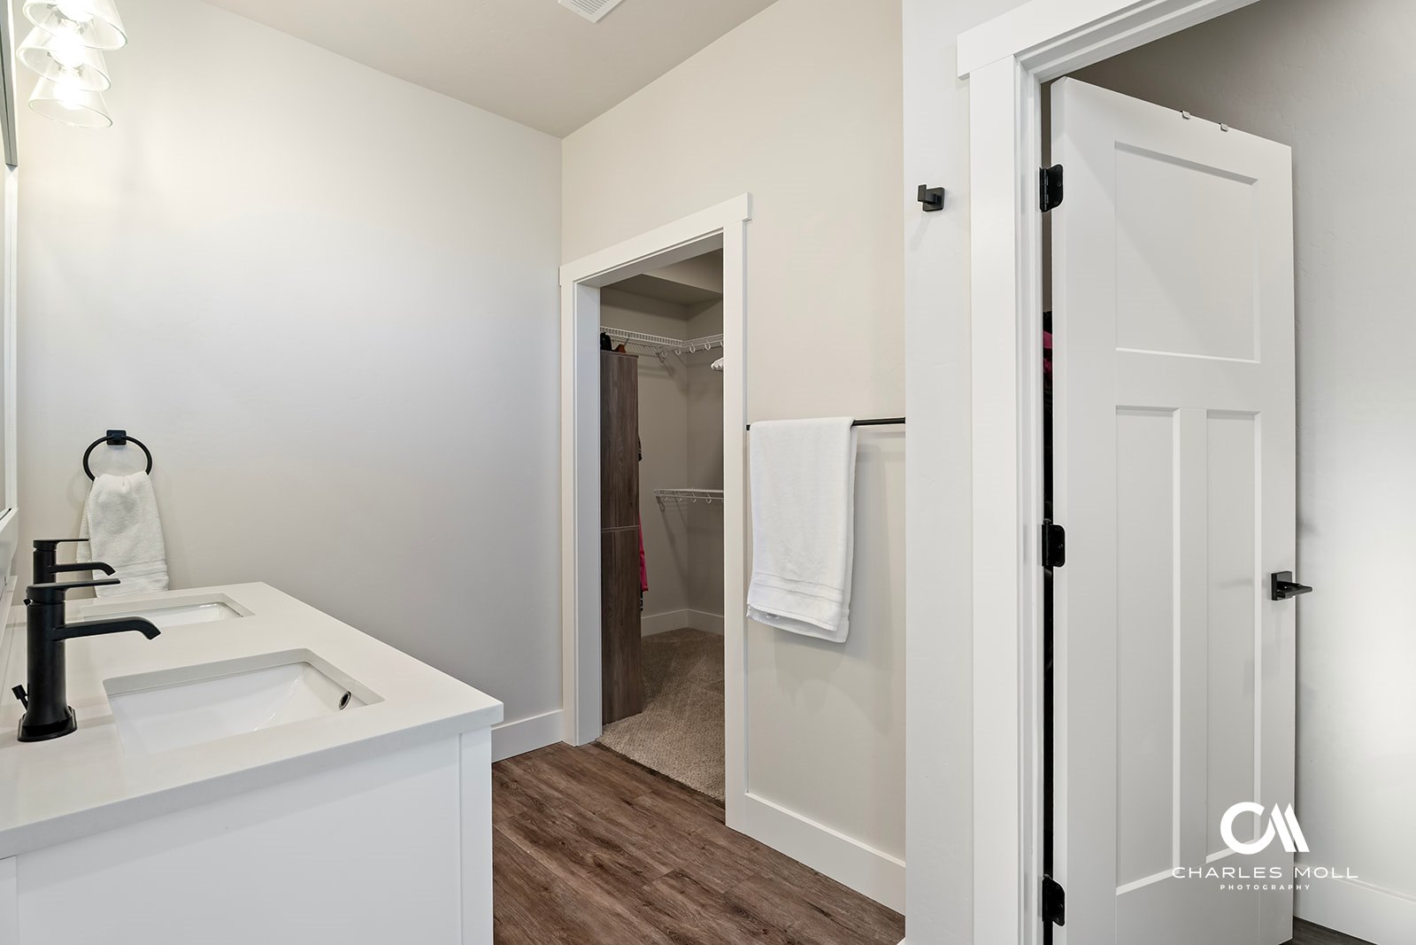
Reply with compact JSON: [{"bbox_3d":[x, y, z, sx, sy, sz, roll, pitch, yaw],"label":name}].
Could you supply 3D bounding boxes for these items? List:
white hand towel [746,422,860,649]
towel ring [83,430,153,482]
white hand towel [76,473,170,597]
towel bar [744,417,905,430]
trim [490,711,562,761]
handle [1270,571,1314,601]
[{"bbox_3d":[0.273,0.164,2.027,0.385,0.630,0.080,0,0,45],"label":"white hand towel"},{"bbox_3d":[-1.723,-0.038,1.954,0.063,0.167,0.152,0,0,45],"label":"towel ring"},{"bbox_3d":[-1.696,0.183,1.947,0.085,0.370,0.198,0,0,45],"label":"white hand towel"},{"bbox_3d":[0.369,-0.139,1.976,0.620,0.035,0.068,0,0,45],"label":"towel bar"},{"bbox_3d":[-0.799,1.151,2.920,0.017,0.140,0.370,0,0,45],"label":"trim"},{"bbox_3d":[1.431,0.287,1.651,0.135,0.067,0.066,0,0,-22],"label":"handle"}]

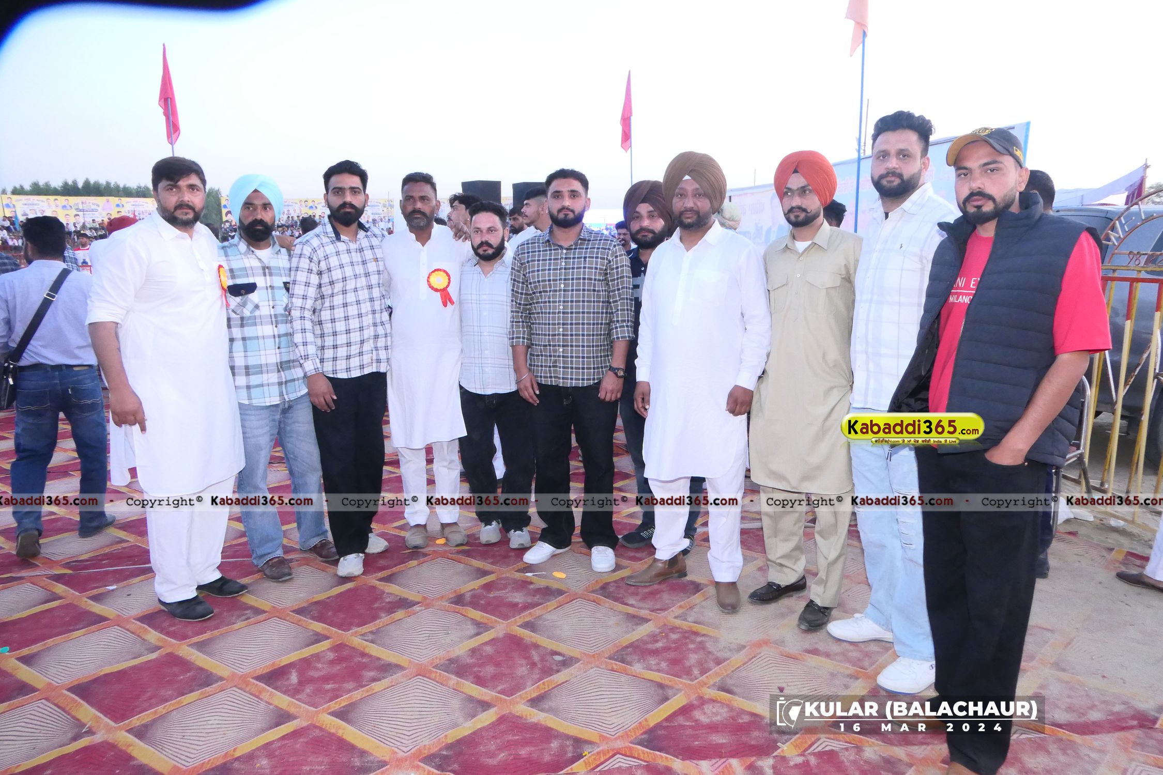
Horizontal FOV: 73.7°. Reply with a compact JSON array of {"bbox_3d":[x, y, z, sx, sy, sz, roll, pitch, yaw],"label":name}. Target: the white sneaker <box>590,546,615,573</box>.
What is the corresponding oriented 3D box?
[{"bbox_3d":[0.095,0.729,3.479,0.106,0.107,0.288,-1,11,-2],"label":"white sneaker"}]

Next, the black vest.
[{"bbox_3d":[1.069,-0.152,2.020,0.330,0.670,0.490,-7,12,-31],"label":"black vest"}]

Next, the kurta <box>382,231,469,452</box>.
[{"bbox_3d":[-0.738,-0.243,3.662,0.460,1.000,0.280,-2,10,-6],"label":"kurta"}]

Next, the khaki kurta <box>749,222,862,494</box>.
[{"bbox_3d":[0.856,-0.114,2.950,0.300,1.010,0.480,-10,14,-43],"label":"khaki kurta"}]

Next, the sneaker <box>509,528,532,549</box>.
[{"bbox_3d":[-0.293,0.685,3.735,0.106,0.107,0.288,-2,11,-5],"label":"sneaker"}]

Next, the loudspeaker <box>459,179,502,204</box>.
[{"bbox_3d":[-1.422,-2.630,11.337,0.410,0.720,0.400,-6,11,-26],"label":"loudspeaker"}]

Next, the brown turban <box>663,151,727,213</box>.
[{"bbox_3d":[0.441,-0.798,3.013,0.245,0.215,0.265,1,10,11],"label":"brown turban"}]

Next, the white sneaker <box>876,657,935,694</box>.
[{"bbox_3d":[1.074,0.903,2.513,0.288,0.107,0.106,-7,13,-27],"label":"white sneaker"}]

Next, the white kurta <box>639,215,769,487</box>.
[{"bbox_3d":[0.496,-0.150,3.125,0.500,0.990,0.310,3,11,21],"label":"white kurta"}]

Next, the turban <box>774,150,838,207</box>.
[{"bbox_3d":[0.798,-0.745,2.761,0.220,0.205,0.250,7,9,34],"label":"turban"}]

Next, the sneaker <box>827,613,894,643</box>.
[{"bbox_3d":[1.033,0.847,2.802,0.288,0.107,0.106,0,11,6],"label":"sneaker"}]

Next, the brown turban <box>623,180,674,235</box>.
[{"bbox_3d":[0.299,-0.798,3.429,0.225,0.215,0.250,2,7,14],"label":"brown turban"}]

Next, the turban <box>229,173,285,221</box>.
[{"bbox_3d":[-1.381,-0.800,3.282,0.225,0.205,0.250,-7,9,-28],"label":"turban"}]

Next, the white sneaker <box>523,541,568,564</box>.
[{"bbox_3d":[-0.161,0.718,3.557,0.106,0.107,0.288,9,15,41],"label":"white sneaker"}]

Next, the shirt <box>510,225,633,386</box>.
[{"bbox_3d":[-0.046,-0.366,3.454,0.520,0.690,0.270,0,10,4],"label":"shirt"}]

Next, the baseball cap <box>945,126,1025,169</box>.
[{"bbox_3d":[1.006,-0.597,1.927,0.168,0.120,0.255,4,10,38],"label":"baseball cap"}]

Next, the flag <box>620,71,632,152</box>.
[{"bbox_3d":[0.609,-3.772,10.600,0.170,1.100,0.170,-1,10,0],"label":"flag"}]

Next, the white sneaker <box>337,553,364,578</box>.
[{"bbox_3d":[-1.028,0.746,3.514,0.110,0.120,0.290,-2,10,-7],"label":"white sneaker"}]

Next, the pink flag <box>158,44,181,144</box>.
[{"bbox_3d":[-4.725,-3.365,8.900,0.240,1.100,0.200,-1,10,0],"label":"pink flag"}]

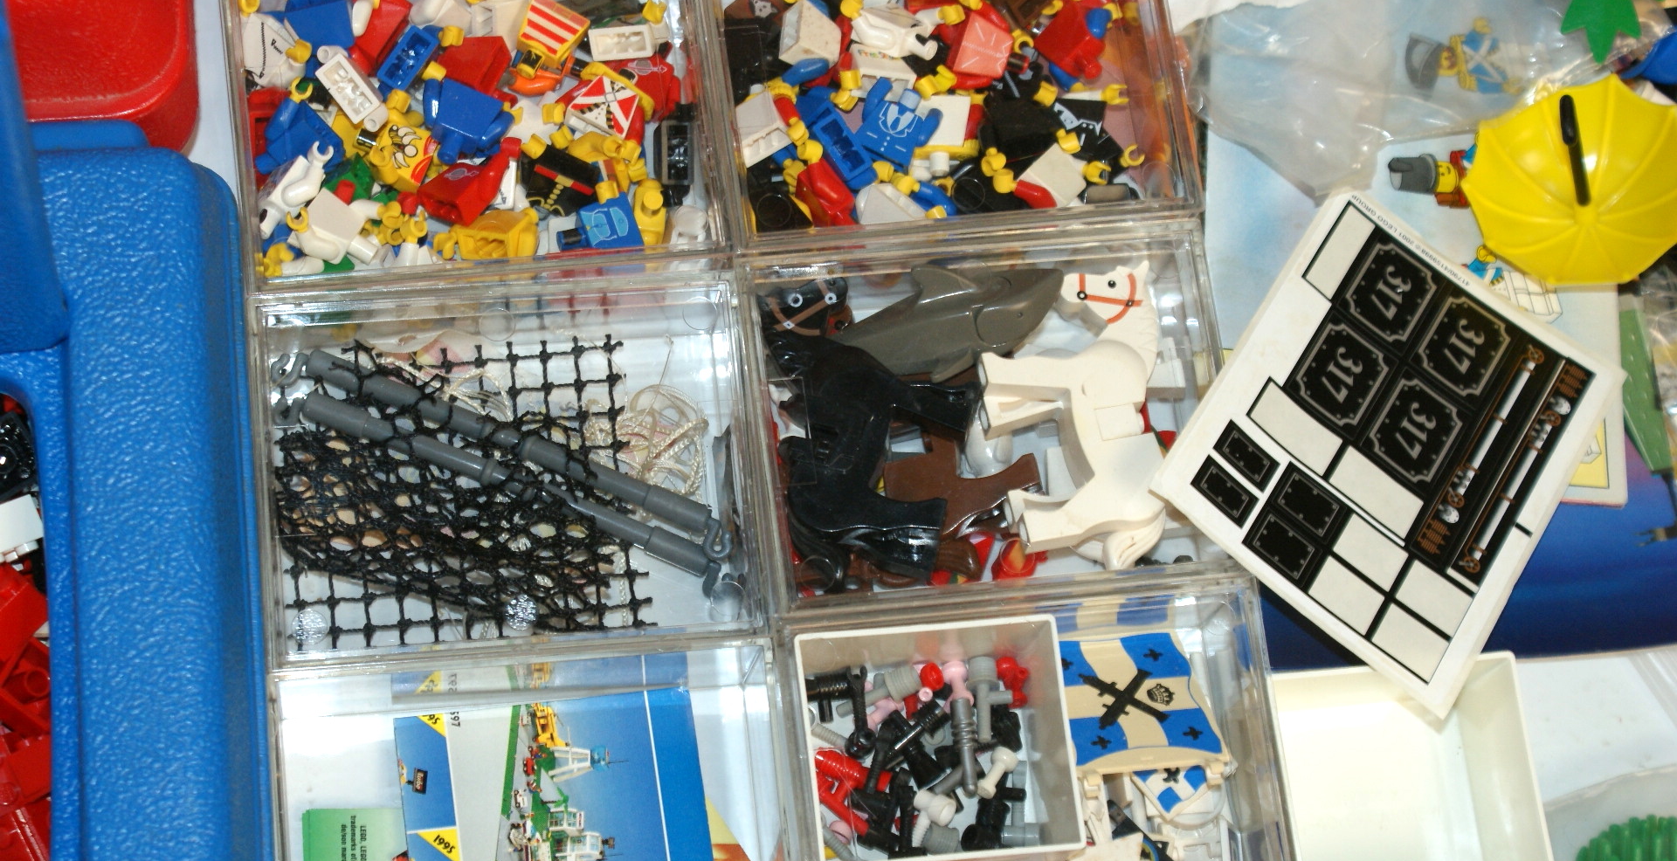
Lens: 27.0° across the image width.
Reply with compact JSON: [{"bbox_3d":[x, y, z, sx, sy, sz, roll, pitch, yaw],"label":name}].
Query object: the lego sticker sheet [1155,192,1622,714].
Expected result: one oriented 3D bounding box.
[{"bbox_3d":[0.131,0.002,0.826,0.084,0.004,0.107,35,60,0],"label":"lego sticker sheet"}]

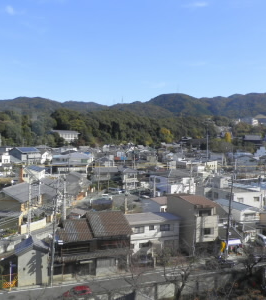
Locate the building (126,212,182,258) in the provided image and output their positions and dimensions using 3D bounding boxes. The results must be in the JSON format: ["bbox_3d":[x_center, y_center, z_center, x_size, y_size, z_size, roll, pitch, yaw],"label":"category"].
[{"bbox_3d":[2.856,13.793,54.179,8.500,6.800,7.700,0,3,-16],"label":"building"}]

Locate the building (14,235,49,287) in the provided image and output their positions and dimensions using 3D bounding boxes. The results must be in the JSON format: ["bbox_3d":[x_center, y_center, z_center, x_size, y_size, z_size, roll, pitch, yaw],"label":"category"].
[{"bbox_3d":[-13.792,15.181,43.086,4.200,5.400,4.300,0,3,-19],"label":"building"}]

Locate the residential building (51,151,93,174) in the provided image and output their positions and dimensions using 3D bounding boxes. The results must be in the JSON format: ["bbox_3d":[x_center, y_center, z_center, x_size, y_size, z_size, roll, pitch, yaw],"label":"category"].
[{"bbox_3d":[-28.502,6.047,149.322,19.000,9.200,9.500,1,3,-6],"label":"residential building"}]

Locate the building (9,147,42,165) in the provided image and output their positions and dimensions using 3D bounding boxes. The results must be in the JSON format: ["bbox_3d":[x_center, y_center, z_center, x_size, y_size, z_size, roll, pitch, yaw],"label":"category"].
[{"bbox_3d":[-53.713,2.726,157.248,9.300,8.300,12.000,3,4,37],"label":"building"}]

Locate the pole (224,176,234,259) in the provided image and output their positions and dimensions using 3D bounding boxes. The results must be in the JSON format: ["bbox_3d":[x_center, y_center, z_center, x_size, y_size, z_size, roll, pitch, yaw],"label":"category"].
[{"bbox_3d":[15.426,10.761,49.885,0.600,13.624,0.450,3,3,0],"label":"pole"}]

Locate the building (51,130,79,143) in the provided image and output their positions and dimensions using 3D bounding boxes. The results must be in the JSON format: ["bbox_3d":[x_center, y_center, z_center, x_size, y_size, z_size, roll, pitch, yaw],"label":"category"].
[{"bbox_3d":[-72.411,-14.871,338.733,28.000,12.500,14.000,0,3,-12],"label":"building"}]

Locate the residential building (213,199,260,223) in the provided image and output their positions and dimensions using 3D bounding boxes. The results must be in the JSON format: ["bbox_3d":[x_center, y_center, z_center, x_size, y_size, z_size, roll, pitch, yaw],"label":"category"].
[{"bbox_3d":[21.102,13.886,64.596,4.600,6.800,9.200,0,3,-21],"label":"residential building"}]

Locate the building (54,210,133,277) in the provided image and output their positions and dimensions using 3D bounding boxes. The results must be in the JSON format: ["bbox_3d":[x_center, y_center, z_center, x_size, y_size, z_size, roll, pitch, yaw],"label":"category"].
[{"bbox_3d":[-7.185,13.837,48.575,10.900,7.700,9.500,0,3,-18],"label":"building"}]

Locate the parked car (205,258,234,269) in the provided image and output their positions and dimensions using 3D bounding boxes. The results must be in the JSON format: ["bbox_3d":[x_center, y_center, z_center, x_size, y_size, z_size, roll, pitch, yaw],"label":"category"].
[{"bbox_3d":[13.291,16.935,47.621,4.200,1.470,1.700,0,3,-8],"label":"parked car"}]

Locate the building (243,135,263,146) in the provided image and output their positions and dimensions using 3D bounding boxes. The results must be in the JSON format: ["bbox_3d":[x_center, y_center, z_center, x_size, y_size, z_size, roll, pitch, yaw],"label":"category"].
[{"bbox_3d":[145.555,-10.911,377.859,22.000,14.500,14.000,1,3,6],"label":"building"}]

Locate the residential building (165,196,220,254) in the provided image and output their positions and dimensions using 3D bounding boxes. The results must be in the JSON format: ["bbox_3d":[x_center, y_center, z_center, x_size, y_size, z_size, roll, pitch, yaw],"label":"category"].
[{"bbox_3d":[11.024,12.882,57.899,4.600,9.200,10.700,0,3,-19],"label":"residential building"}]

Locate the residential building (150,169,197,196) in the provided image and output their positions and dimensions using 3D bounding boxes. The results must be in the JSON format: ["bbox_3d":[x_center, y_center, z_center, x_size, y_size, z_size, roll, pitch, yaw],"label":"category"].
[{"bbox_3d":[12.942,10.345,103.683,12.500,8.700,11.000,0,3,-18],"label":"residential building"}]

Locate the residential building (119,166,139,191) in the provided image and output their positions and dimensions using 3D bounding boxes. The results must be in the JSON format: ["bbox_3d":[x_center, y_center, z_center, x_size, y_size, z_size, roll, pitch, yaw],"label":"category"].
[{"bbox_3d":[-1.103,9.714,110.181,5.600,7.600,7.000,1,3,-8],"label":"residential building"}]

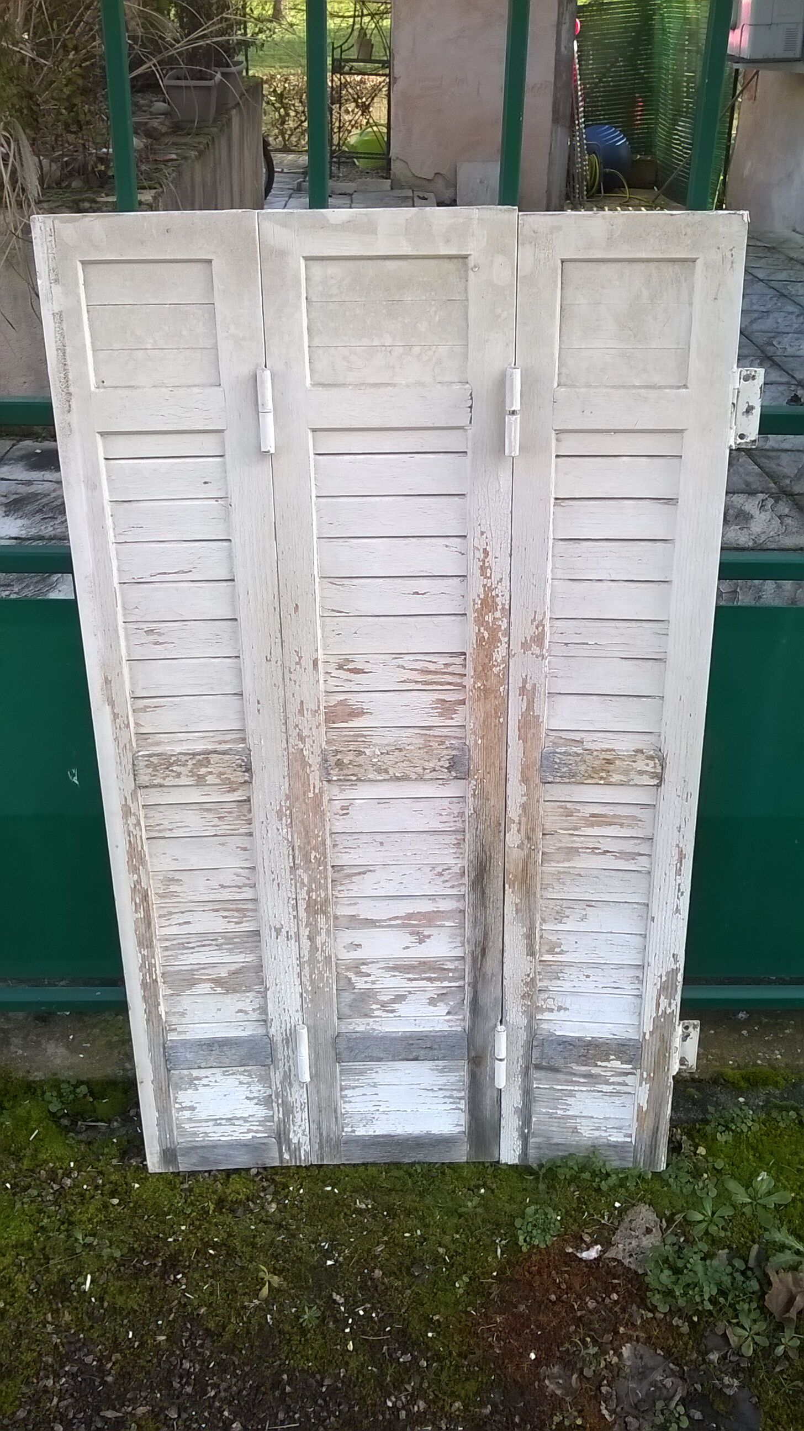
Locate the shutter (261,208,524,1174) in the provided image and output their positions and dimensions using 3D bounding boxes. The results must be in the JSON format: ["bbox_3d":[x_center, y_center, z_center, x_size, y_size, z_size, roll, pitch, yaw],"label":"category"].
[{"bbox_3d":[-0.006,0.052,1.660,0.290,1.340,0.032,-1,22,1],"label":"shutter"}]

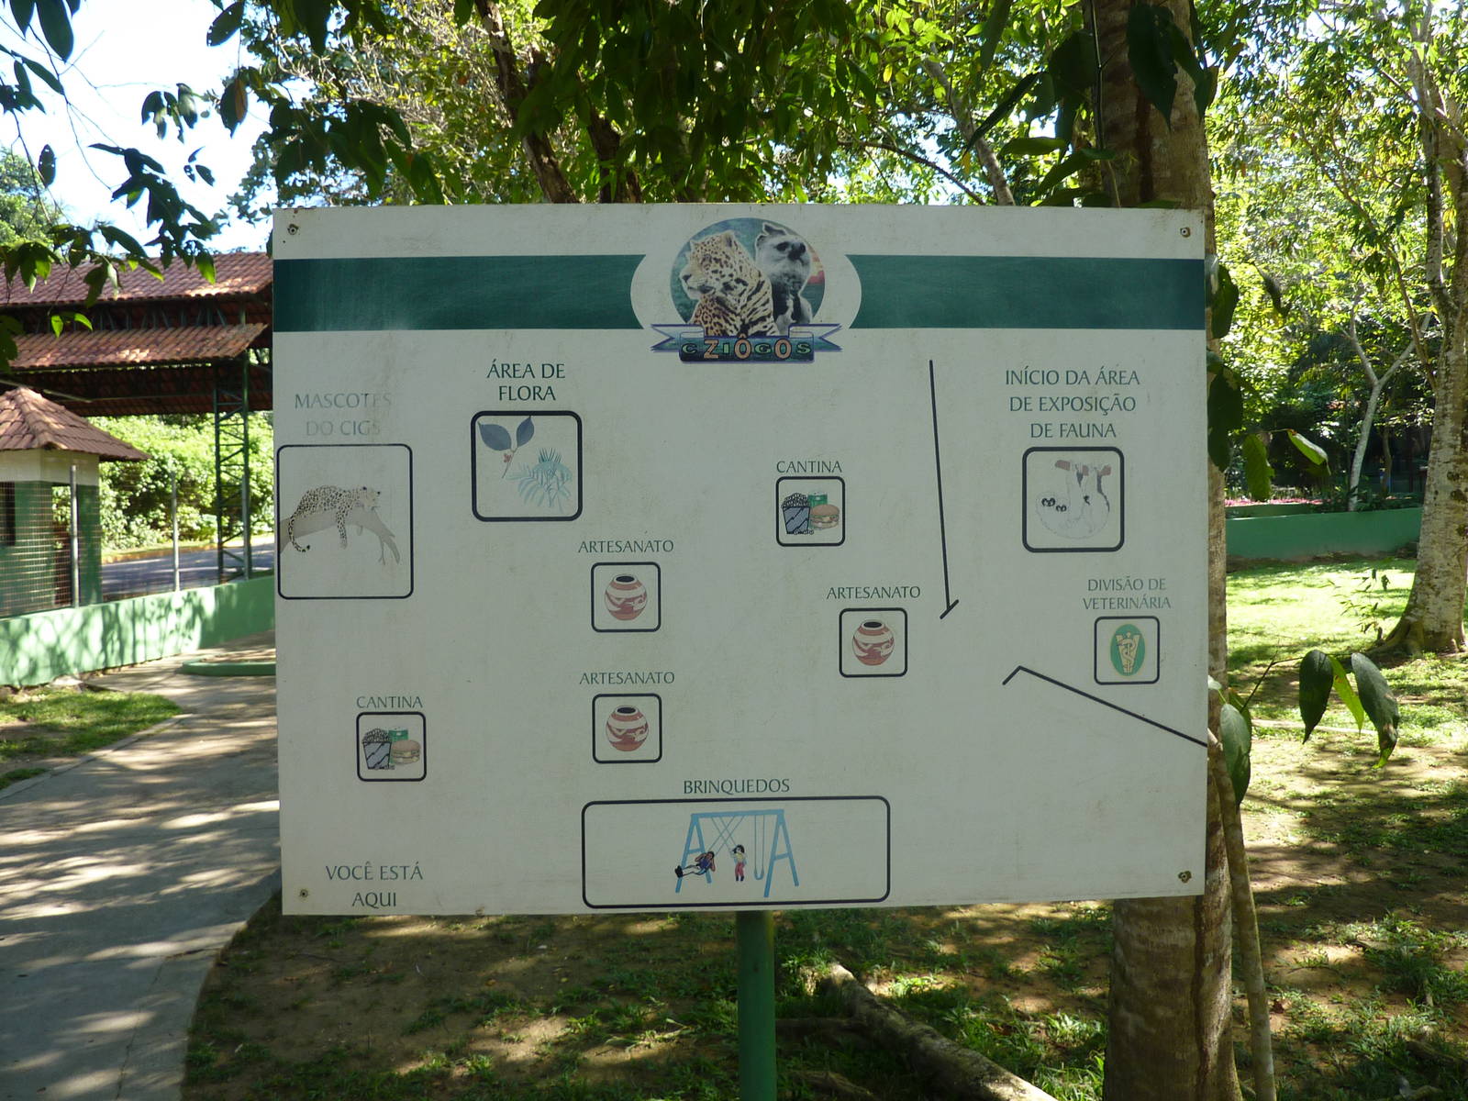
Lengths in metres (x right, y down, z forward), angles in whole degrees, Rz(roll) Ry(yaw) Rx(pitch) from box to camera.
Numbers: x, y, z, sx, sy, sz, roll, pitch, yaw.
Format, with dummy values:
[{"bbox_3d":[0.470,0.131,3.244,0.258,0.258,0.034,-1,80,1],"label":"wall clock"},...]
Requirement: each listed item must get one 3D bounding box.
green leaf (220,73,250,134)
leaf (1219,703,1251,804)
[{"bbox_3d":[-1.365,-1.216,2.900,0.075,0.165,0.035,5,2,-12],"label":"green leaf"},{"bbox_3d":[0.994,0.402,2.100,0.060,0.200,0.035,-5,2,17],"label":"leaf"}]

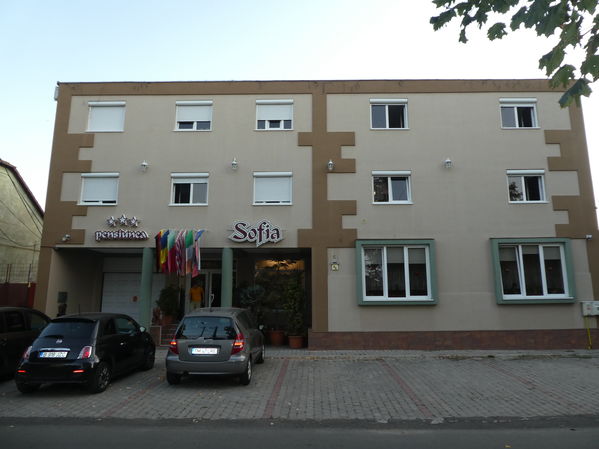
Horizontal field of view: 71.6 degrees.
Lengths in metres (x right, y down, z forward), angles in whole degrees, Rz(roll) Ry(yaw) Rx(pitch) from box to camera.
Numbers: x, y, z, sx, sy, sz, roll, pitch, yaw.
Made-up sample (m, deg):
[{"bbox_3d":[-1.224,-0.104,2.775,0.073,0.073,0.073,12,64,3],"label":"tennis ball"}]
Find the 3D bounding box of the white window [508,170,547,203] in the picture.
[{"bbox_3d":[7.822,-1.274,14.325,1.341,1.167,0.180,0,-10,0],"label":"white window"}]

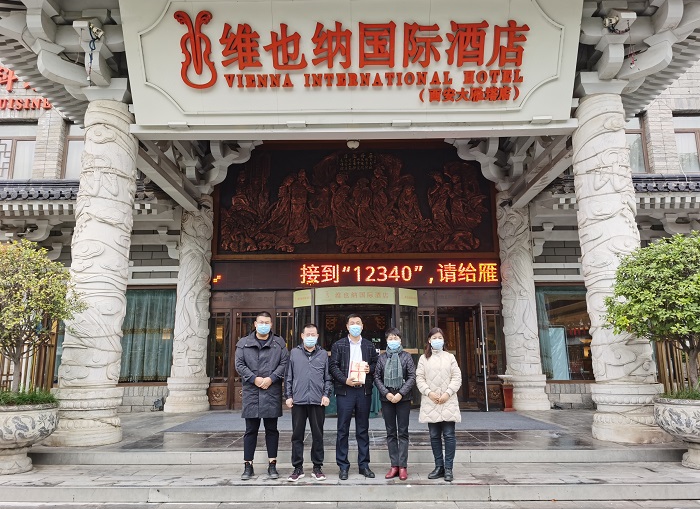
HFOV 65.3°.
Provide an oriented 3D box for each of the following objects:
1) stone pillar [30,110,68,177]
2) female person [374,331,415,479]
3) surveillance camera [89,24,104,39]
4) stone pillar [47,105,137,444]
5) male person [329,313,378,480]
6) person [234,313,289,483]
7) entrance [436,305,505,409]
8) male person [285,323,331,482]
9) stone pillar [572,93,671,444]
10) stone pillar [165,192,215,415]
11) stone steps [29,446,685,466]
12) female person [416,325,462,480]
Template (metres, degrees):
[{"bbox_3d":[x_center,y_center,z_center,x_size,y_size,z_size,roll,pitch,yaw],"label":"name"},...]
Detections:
[{"bbox_3d":[-7.286,-2.642,13.327,0.560,1.900,0.300,-1,-10,1],"label":"stone pillar"},{"bbox_3d":[0.509,1.641,6.136,0.458,1.618,0.360,-1,-10,2],"label":"female person"},{"bbox_3d":[-3.763,-3.309,8.121,0.250,0.140,0.140,30,1,22],"label":"surveillance camera"},{"bbox_3d":[-3.777,0.183,8.144,0.980,4.980,0.980,-1,-10,1],"label":"stone pillar"},{"bbox_3d":[0.044,1.567,6.167,0.538,1.783,0.400,-1,-10,0],"label":"male person"},{"bbox_3d":[-0.995,1.564,6.204,0.593,1.817,0.380,0,-10,-4],"label":"person"},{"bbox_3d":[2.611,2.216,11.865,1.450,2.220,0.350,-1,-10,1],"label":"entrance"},{"bbox_3d":[-0.461,1.620,6.103,0.501,1.663,0.340,0,-10,-2],"label":"male person"},{"bbox_3d":[3.892,0.094,8.039,0.980,5.000,0.980,-1,-10,1],"label":"stone pillar"},{"bbox_3d":[-3.586,1.023,12.360,0.960,4.840,0.960,-1,-10,1],"label":"stone pillar"},{"bbox_3d":[0.044,2.533,6.907,8.300,0.147,0.360,-1,-10,1],"label":"stone steps"},{"bbox_3d":[0.980,1.623,6.028,0.488,1.609,0.360,-1,-10,5],"label":"female person"}]

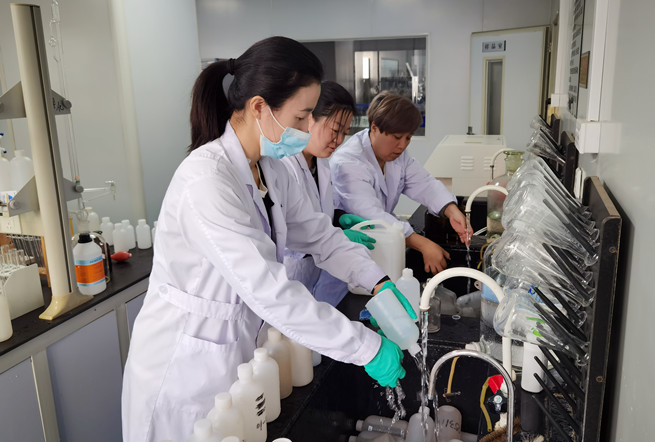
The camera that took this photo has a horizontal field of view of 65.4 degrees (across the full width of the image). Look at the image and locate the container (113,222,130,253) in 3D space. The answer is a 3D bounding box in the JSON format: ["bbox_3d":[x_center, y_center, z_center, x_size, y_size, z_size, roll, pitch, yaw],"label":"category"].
[{"bbox_3d":[-0.976,0.081,2.411,0.067,0.138,0.067,3,14,17],"label":"container"}]

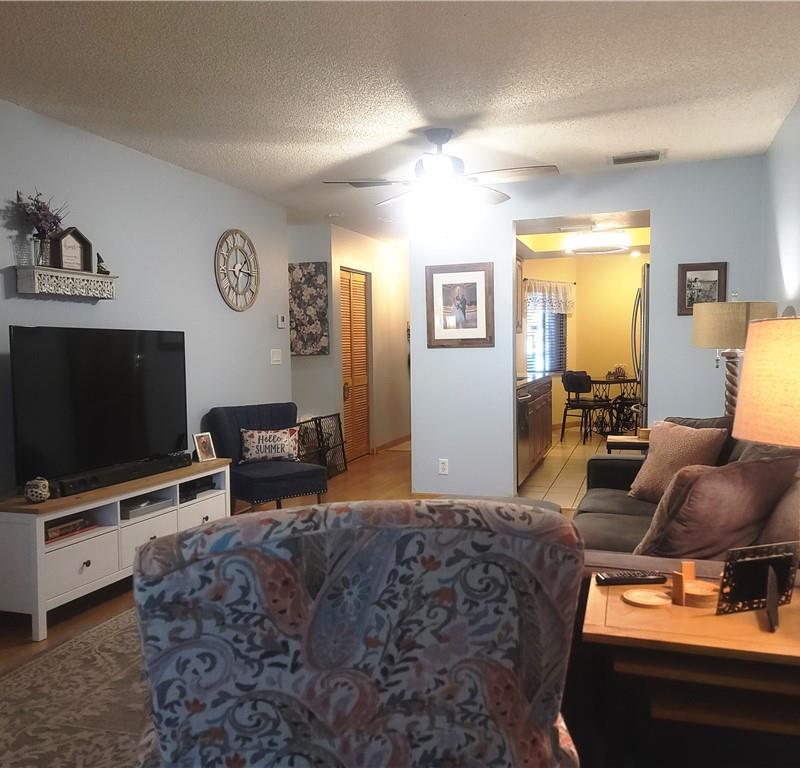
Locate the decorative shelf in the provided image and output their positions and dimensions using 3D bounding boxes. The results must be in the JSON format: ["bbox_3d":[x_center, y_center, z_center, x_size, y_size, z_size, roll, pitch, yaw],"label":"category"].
[{"bbox_3d":[-1.733,-0.522,3.886,0.140,0.135,0.600,0,3,19],"label":"decorative shelf"}]

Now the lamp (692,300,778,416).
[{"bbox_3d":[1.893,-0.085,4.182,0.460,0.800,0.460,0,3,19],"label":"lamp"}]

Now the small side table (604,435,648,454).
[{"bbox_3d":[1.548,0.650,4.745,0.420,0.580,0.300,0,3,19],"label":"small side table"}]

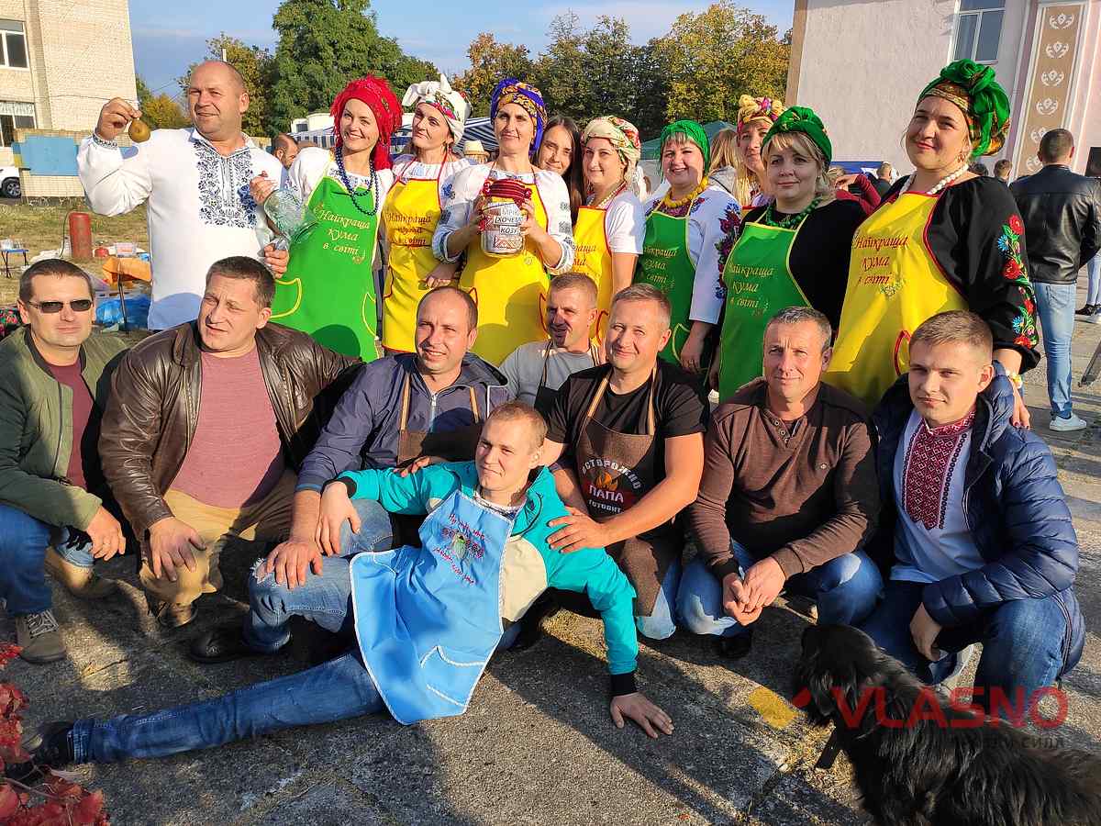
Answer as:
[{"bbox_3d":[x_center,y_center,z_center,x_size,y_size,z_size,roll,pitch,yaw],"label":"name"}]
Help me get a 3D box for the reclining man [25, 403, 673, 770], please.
[{"bbox_3d":[-0.451,0.378,2.100,1.520,0.790,0.600,0,15,-6],"label":"reclining man"}]

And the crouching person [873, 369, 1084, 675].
[{"bbox_3d":[1.043,0.263,2.162,0.600,1.060,0.620,10,17,29],"label":"crouching person"}]

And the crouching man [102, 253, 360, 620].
[{"bbox_3d":[-0.813,0.109,2.414,0.740,1.130,0.620,0,15,-8],"label":"crouching man"}]

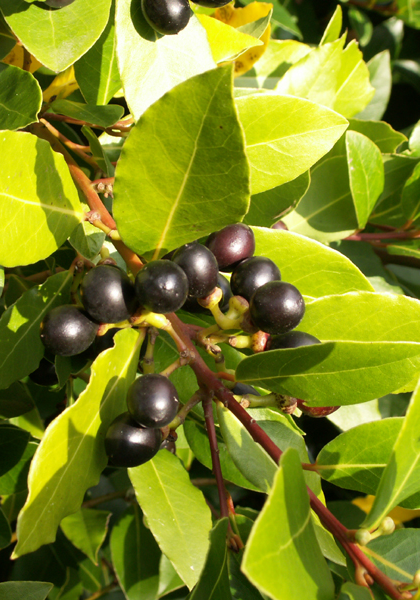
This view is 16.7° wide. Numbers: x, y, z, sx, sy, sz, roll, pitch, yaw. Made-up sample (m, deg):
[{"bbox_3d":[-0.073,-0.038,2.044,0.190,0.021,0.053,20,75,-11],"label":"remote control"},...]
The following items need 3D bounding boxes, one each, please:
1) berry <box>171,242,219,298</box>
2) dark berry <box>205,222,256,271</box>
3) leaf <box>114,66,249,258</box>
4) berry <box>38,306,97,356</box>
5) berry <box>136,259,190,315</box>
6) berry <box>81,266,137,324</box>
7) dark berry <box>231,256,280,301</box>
[{"bbox_3d":[-0.004,-0.007,0.357,0.012,0.014,0.013,-12,18,0],"label":"berry"},{"bbox_3d":[0.005,-0.013,0.366,0.013,0.013,0.013,0,23,0],"label":"dark berry"},{"bbox_3d":[-0.007,-0.034,0.352,0.032,0.056,0.011,27,27,10],"label":"leaf"},{"bbox_3d":[-0.034,0.007,0.352,0.014,0.013,0.013,0,23,0],"label":"berry"},{"bbox_3d":[-0.012,-0.003,0.362,0.013,0.014,0.013,0,25,0],"label":"berry"},{"bbox_3d":[-0.024,-0.001,0.347,0.014,0.014,0.014,0,23,0],"label":"berry"},{"bbox_3d":[0.012,-0.005,0.360,0.013,0.013,0.013,0,23,0],"label":"dark berry"}]

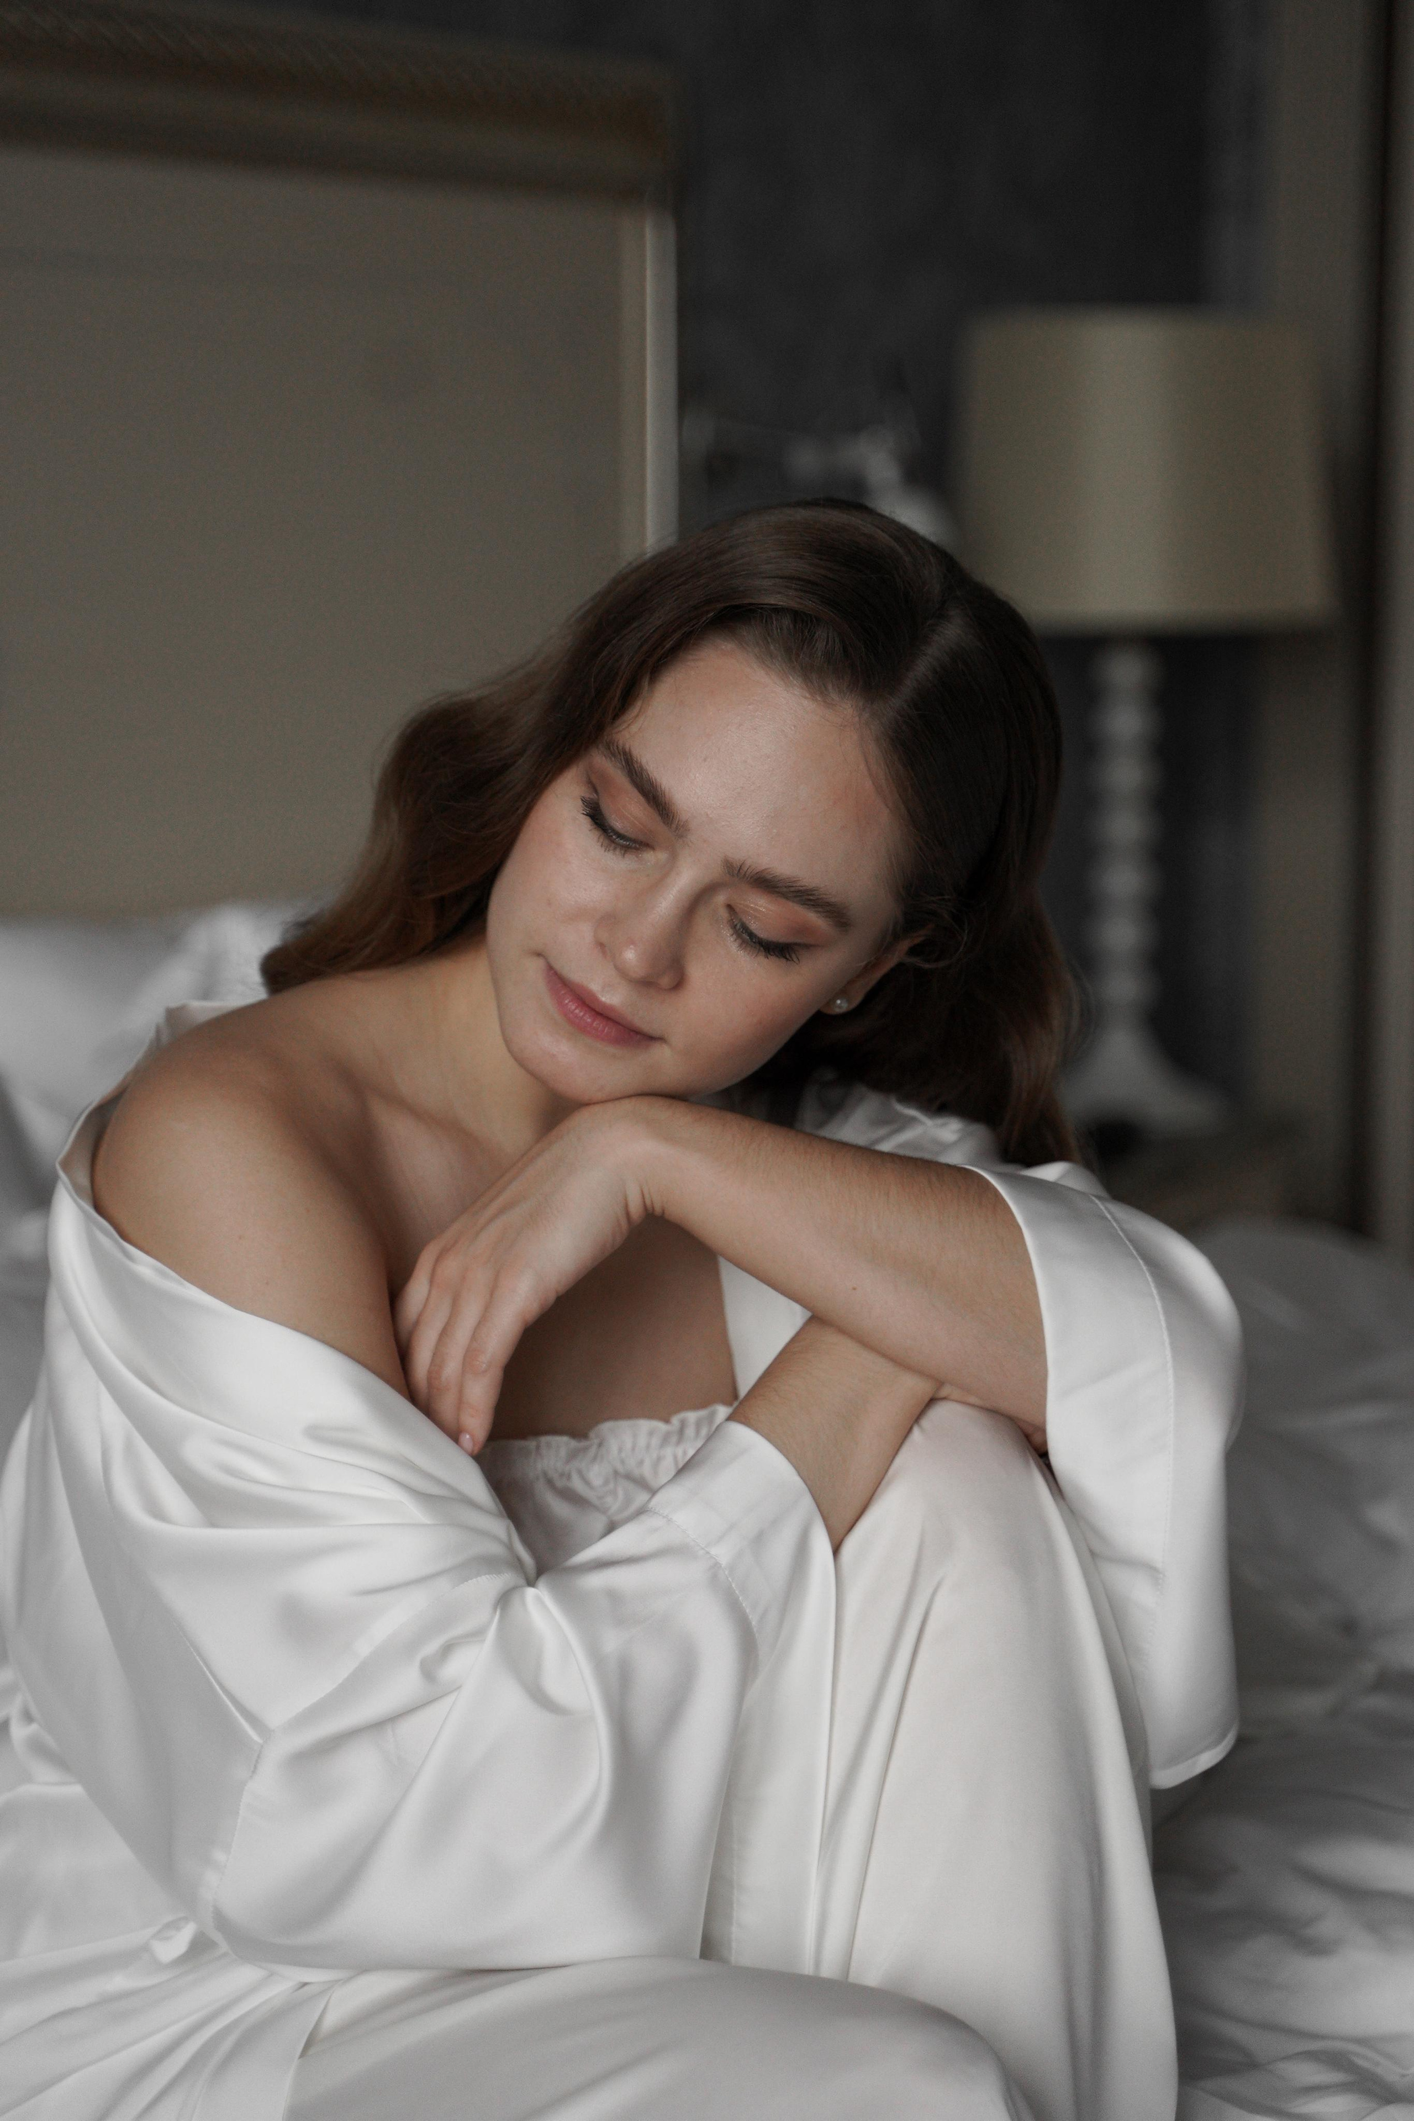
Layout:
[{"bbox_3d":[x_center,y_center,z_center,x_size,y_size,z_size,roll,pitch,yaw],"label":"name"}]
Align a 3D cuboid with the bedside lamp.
[{"bbox_3d":[0.364,-0.278,3.270,0.310,0.658,0.310,0,7,0],"label":"bedside lamp"}]

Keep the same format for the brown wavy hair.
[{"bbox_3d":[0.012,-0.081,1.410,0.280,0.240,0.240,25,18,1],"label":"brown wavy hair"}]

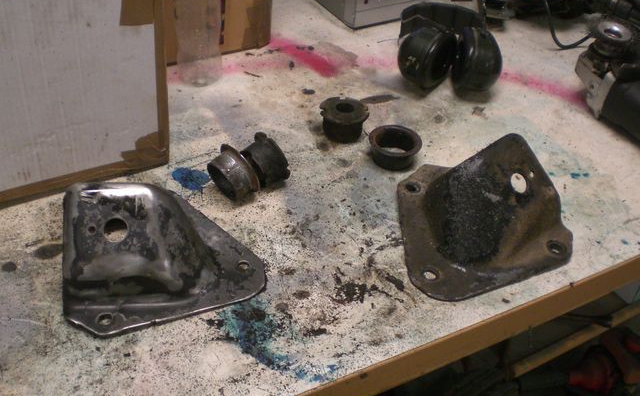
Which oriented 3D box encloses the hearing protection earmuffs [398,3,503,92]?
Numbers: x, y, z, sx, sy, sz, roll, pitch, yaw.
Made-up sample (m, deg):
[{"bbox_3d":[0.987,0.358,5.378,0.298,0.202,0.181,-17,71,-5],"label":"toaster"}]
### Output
[{"bbox_3d":[0.196,-0.246,1.097,0.155,0.083,0.200,5,37,5],"label":"hearing protection earmuffs"}]

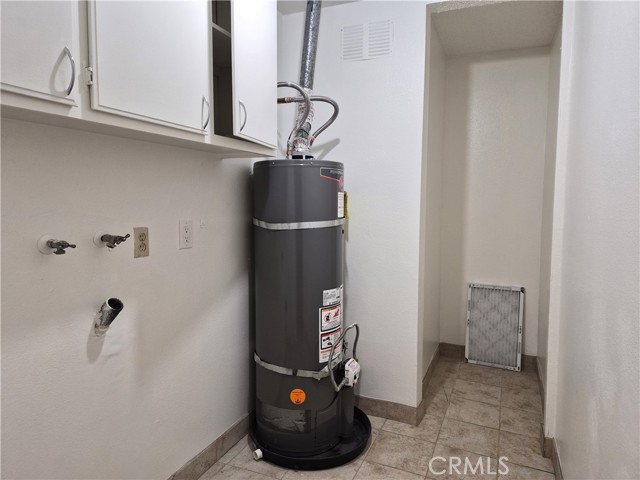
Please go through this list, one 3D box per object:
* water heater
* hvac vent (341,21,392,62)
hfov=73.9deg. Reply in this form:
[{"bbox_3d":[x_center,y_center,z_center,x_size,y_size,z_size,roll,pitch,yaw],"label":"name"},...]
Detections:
[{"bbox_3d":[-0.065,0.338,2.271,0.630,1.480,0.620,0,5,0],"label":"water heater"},{"bbox_3d":[0.257,-1.110,2.373,0.303,0.202,0.020,2,6,24],"label":"hvac vent"}]

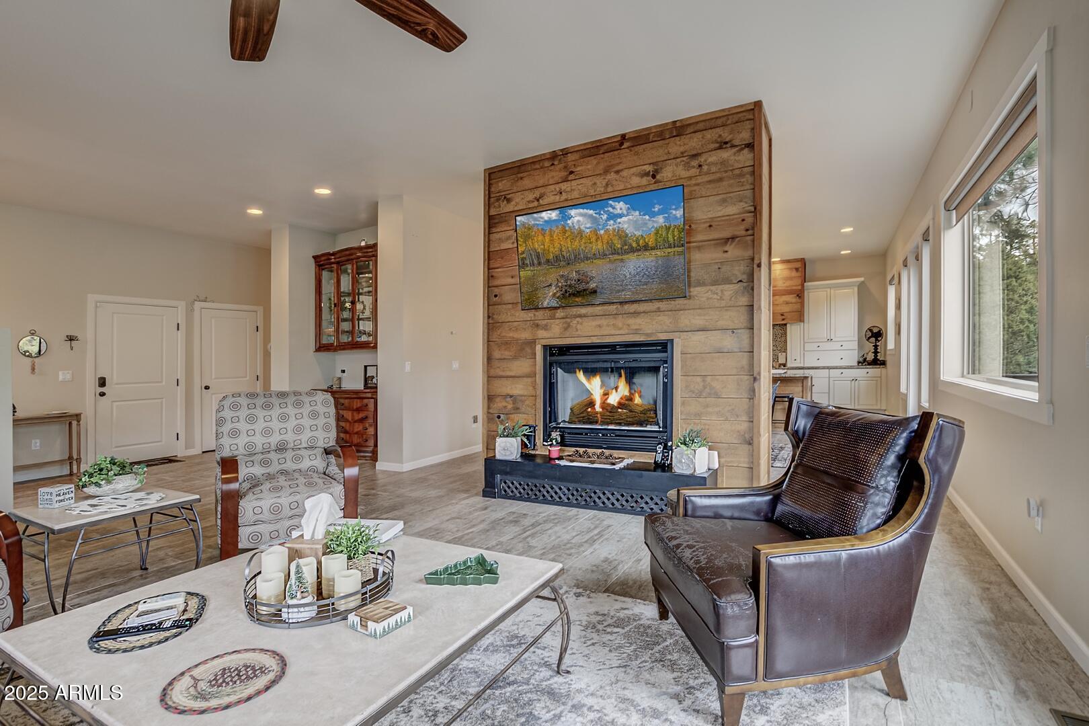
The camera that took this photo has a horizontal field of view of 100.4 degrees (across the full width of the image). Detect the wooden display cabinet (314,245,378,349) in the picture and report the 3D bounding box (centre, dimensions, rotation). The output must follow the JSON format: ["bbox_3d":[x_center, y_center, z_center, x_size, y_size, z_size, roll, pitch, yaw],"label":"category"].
[{"bbox_3d":[-2.430,-0.830,6.110,1.600,1.340,0.420,0,0,31],"label":"wooden display cabinet"}]

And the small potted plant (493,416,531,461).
[{"bbox_3d":[-0.261,0.620,3.820,0.270,0.340,0.220,-1,0,14],"label":"small potted plant"}]

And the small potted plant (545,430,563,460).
[{"bbox_3d":[0.083,0.720,4.000,0.150,0.250,0.150,0,0,0],"label":"small potted plant"}]

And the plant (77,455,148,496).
[{"bbox_3d":[-2.300,0.600,2.430,0.170,0.195,0.255,0,0,37],"label":"plant"}]

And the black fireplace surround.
[{"bbox_3d":[0.545,0.279,3.955,1.150,0.905,0.250,0,0,27],"label":"black fireplace surround"}]

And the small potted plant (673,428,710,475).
[{"bbox_3d":[1.100,0.656,3.380,0.240,0.345,0.230,0,0,27],"label":"small potted plant"}]

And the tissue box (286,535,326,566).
[{"bbox_3d":[-0.787,0.655,1.540,0.124,0.120,0.124,-1,0,-1],"label":"tissue box"}]

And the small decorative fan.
[{"bbox_3d":[5.930,-0.313,8.150,0.250,0.710,0.340,-1,0,-28],"label":"small decorative fan"}]

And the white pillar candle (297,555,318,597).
[{"bbox_3d":[-0.734,0.663,1.385,0.074,0.105,0.074,-1,0,0],"label":"white pillar candle"}]

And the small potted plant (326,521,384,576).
[{"bbox_3d":[-0.643,0.621,1.530,0.165,0.180,0.155,0,0,30],"label":"small potted plant"}]

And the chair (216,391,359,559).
[{"bbox_3d":[-1.870,0.720,3.270,0.780,1.000,0.860,0,0,-35],"label":"chair"}]

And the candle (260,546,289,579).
[{"bbox_3d":[-0.870,0.675,1.465,0.076,0.150,0.076,0,0,-31],"label":"candle"}]

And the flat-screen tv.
[{"bbox_3d":[0.420,-0.910,3.780,1.465,0.835,0.060,-2,5,27],"label":"flat-screen tv"}]

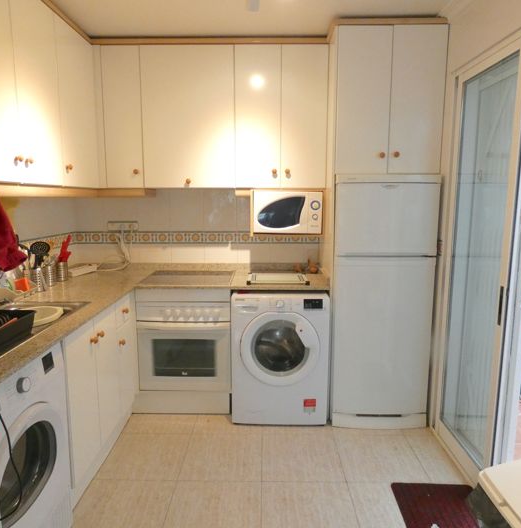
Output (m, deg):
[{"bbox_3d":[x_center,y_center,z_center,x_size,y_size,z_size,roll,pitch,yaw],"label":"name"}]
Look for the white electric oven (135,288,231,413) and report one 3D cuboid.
[{"bbox_3d":[-0.487,0.548,2.902,0.587,0.875,0.567,0,9,1],"label":"white electric oven"}]

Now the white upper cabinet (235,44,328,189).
[{"bbox_3d":[0.136,-0.955,2.772,0.590,0.868,0.354,0,9,1],"label":"white upper cabinet"}]

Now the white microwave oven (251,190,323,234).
[{"bbox_3d":[0.181,-0.363,2.850,0.460,0.273,0.337,0,9,1],"label":"white microwave oven"}]

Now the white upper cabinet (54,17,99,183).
[{"bbox_3d":[-1.229,-0.891,2.362,0.356,0.871,0.469,0,9,1],"label":"white upper cabinet"}]

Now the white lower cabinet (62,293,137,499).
[{"bbox_3d":[-1.115,0.658,2.207,0.568,0.872,0.857,0,9,1],"label":"white lower cabinet"}]

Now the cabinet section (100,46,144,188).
[{"bbox_3d":[-0.877,-0.960,2.785,0.246,0.868,0.354,0,9,1],"label":"cabinet section"}]

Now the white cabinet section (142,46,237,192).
[{"bbox_3d":[-0.457,-0.958,2.780,0.595,0.868,0.354,0,9,1],"label":"white cabinet section"}]

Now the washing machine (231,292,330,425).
[{"bbox_3d":[0.125,0.566,2.827,0.594,0.865,0.560,0,9,1],"label":"washing machine"}]

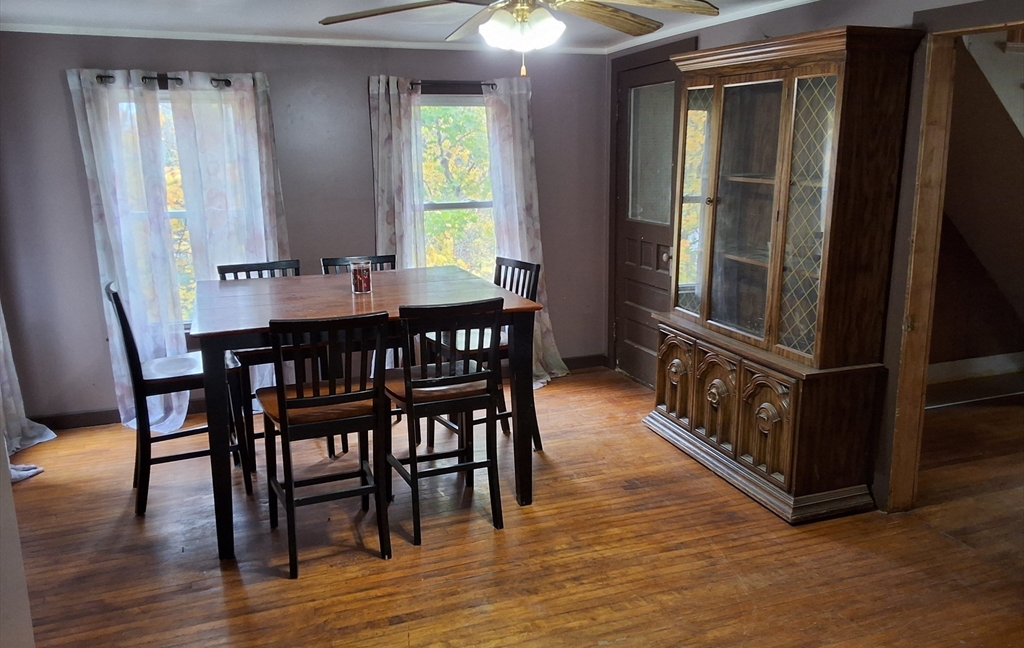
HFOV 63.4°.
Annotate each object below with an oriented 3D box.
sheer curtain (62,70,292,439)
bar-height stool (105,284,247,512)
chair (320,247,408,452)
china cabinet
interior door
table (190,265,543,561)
[{"bbox_3d":[-1.826,-0.413,4.753,1.100,2.000,0.200,-5,12,-20],"label":"sheer curtain"},{"bbox_3d":[-1.528,0.299,3.814,0.515,0.980,0.450,-7,13,-29],"label":"bar-height stool"},{"bbox_3d":[-0.765,0.150,4.502,0.450,0.980,0.510,-4,12,-15],"label":"chair"},{"bbox_3d":[1.182,-0.292,4.031,0.450,2.000,1.450,-4,12,-17],"label":"china cabinet"},{"bbox_3d":[0.886,-0.603,5.378,0.050,2.060,0.820,-5,12,-20],"label":"interior door"},{"bbox_3d":[-0.749,0.297,3.971,1.375,0.906,1.385,-5,12,-19],"label":"table"}]

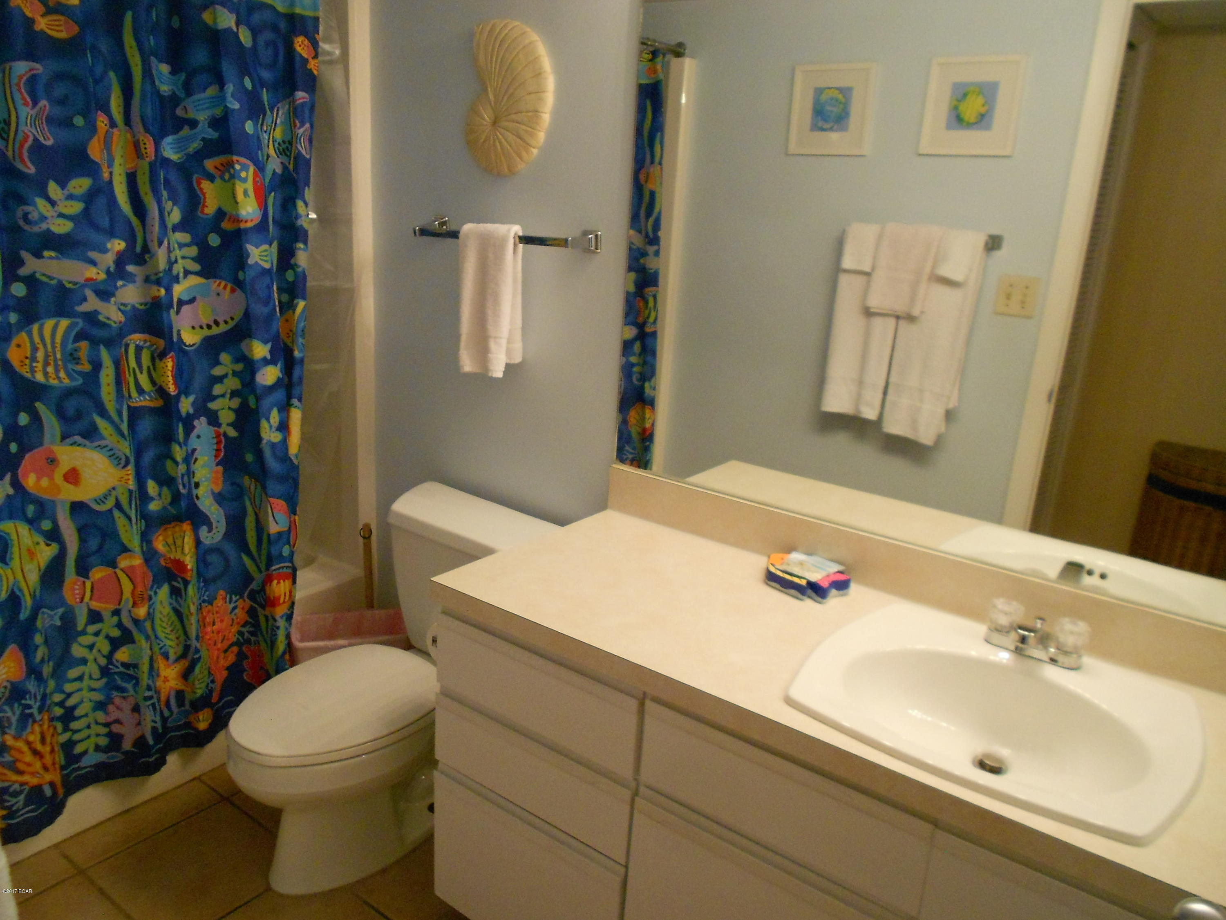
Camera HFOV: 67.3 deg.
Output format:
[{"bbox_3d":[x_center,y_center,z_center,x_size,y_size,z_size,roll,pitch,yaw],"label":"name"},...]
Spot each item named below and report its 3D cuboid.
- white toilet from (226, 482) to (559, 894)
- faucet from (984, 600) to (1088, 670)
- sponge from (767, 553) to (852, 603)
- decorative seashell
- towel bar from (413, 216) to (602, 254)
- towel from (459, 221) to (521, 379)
[{"bbox_3d":[-0.521,0.527,2.108,0.470,0.730,0.730,15,20,34],"label":"white toilet"},{"bbox_3d":[0.666,0.281,1.471,0.155,0.075,0.135,15,20,34],"label":"faucet"},{"bbox_3d":[0.356,0.222,1.723,0.102,0.034,0.157,-11,21,-40],"label":"sponge"},{"bbox_3d":[-0.231,-0.794,2.029,0.250,0.320,0.050,15,20,34],"label":"decorative seashell"},{"bbox_3d":[-0.252,-0.512,2.089,0.520,0.048,0.088,15,20,34],"label":"towel bar"},{"bbox_3d":[-0.280,-0.363,2.102,0.175,0.343,0.058,15,20,34],"label":"towel"}]

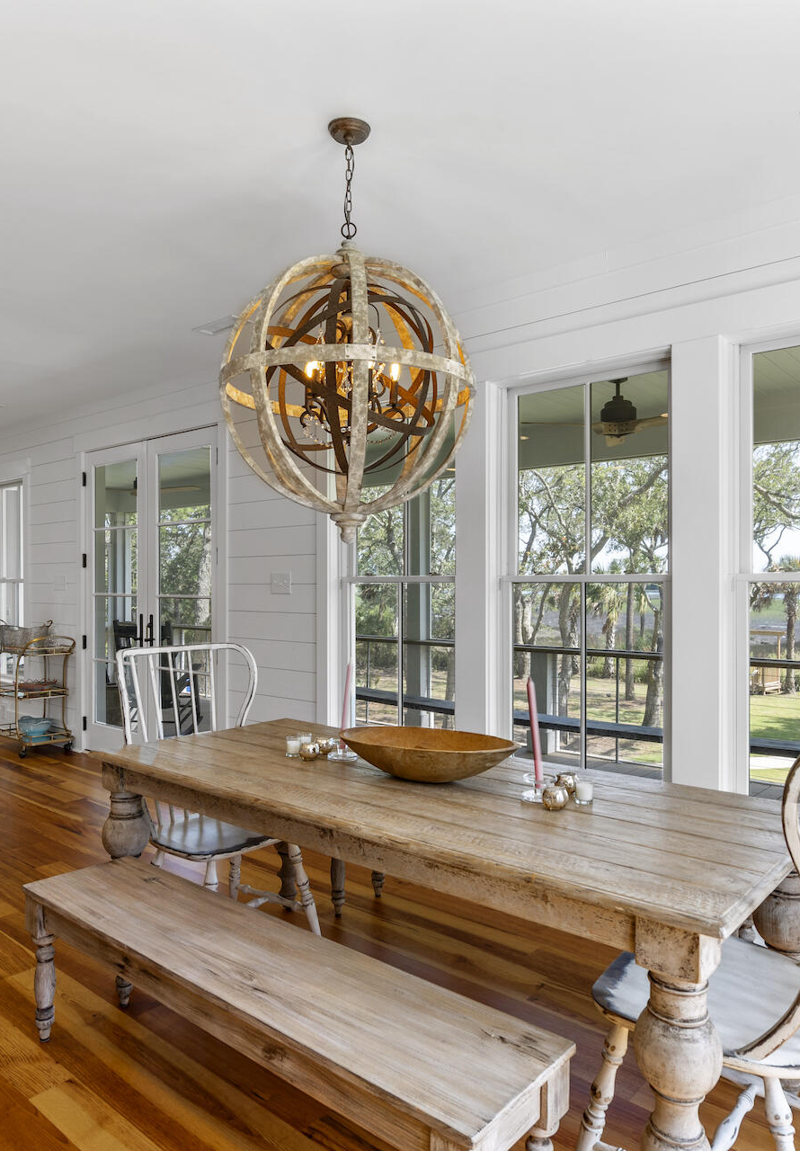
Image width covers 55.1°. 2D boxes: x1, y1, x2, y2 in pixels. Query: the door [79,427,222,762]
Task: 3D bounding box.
[{"bbox_3d":[-1.833,0.207,5.578,1.770,2.390,0.080,0,-1,40],"label":"door"}]

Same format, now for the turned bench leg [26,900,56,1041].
[{"bbox_3d":[-1.047,1.156,2.263,0.077,0.426,0.077,0,-1,40],"label":"turned bench leg"}]

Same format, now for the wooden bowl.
[{"bbox_3d":[0.077,0.549,2.310,0.580,0.120,0.300,0,-1,30],"label":"wooden bowl"}]

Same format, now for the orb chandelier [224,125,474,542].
[{"bbox_3d":[-0.160,-0.750,2.403,0.775,1.290,0.775,0,0,0],"label":"orb chandelier"}]

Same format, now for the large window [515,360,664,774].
[{"bbox_3d":[0.797,-0.006,3.387,0.842,1.783,0.109,0,-1,40],"label":"large window"}]

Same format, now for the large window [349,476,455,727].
[{"bbox_3d":[-0.013,0.007,4.085,0.800,1.770,0.090,0,-1,40],"label":"large window"}]

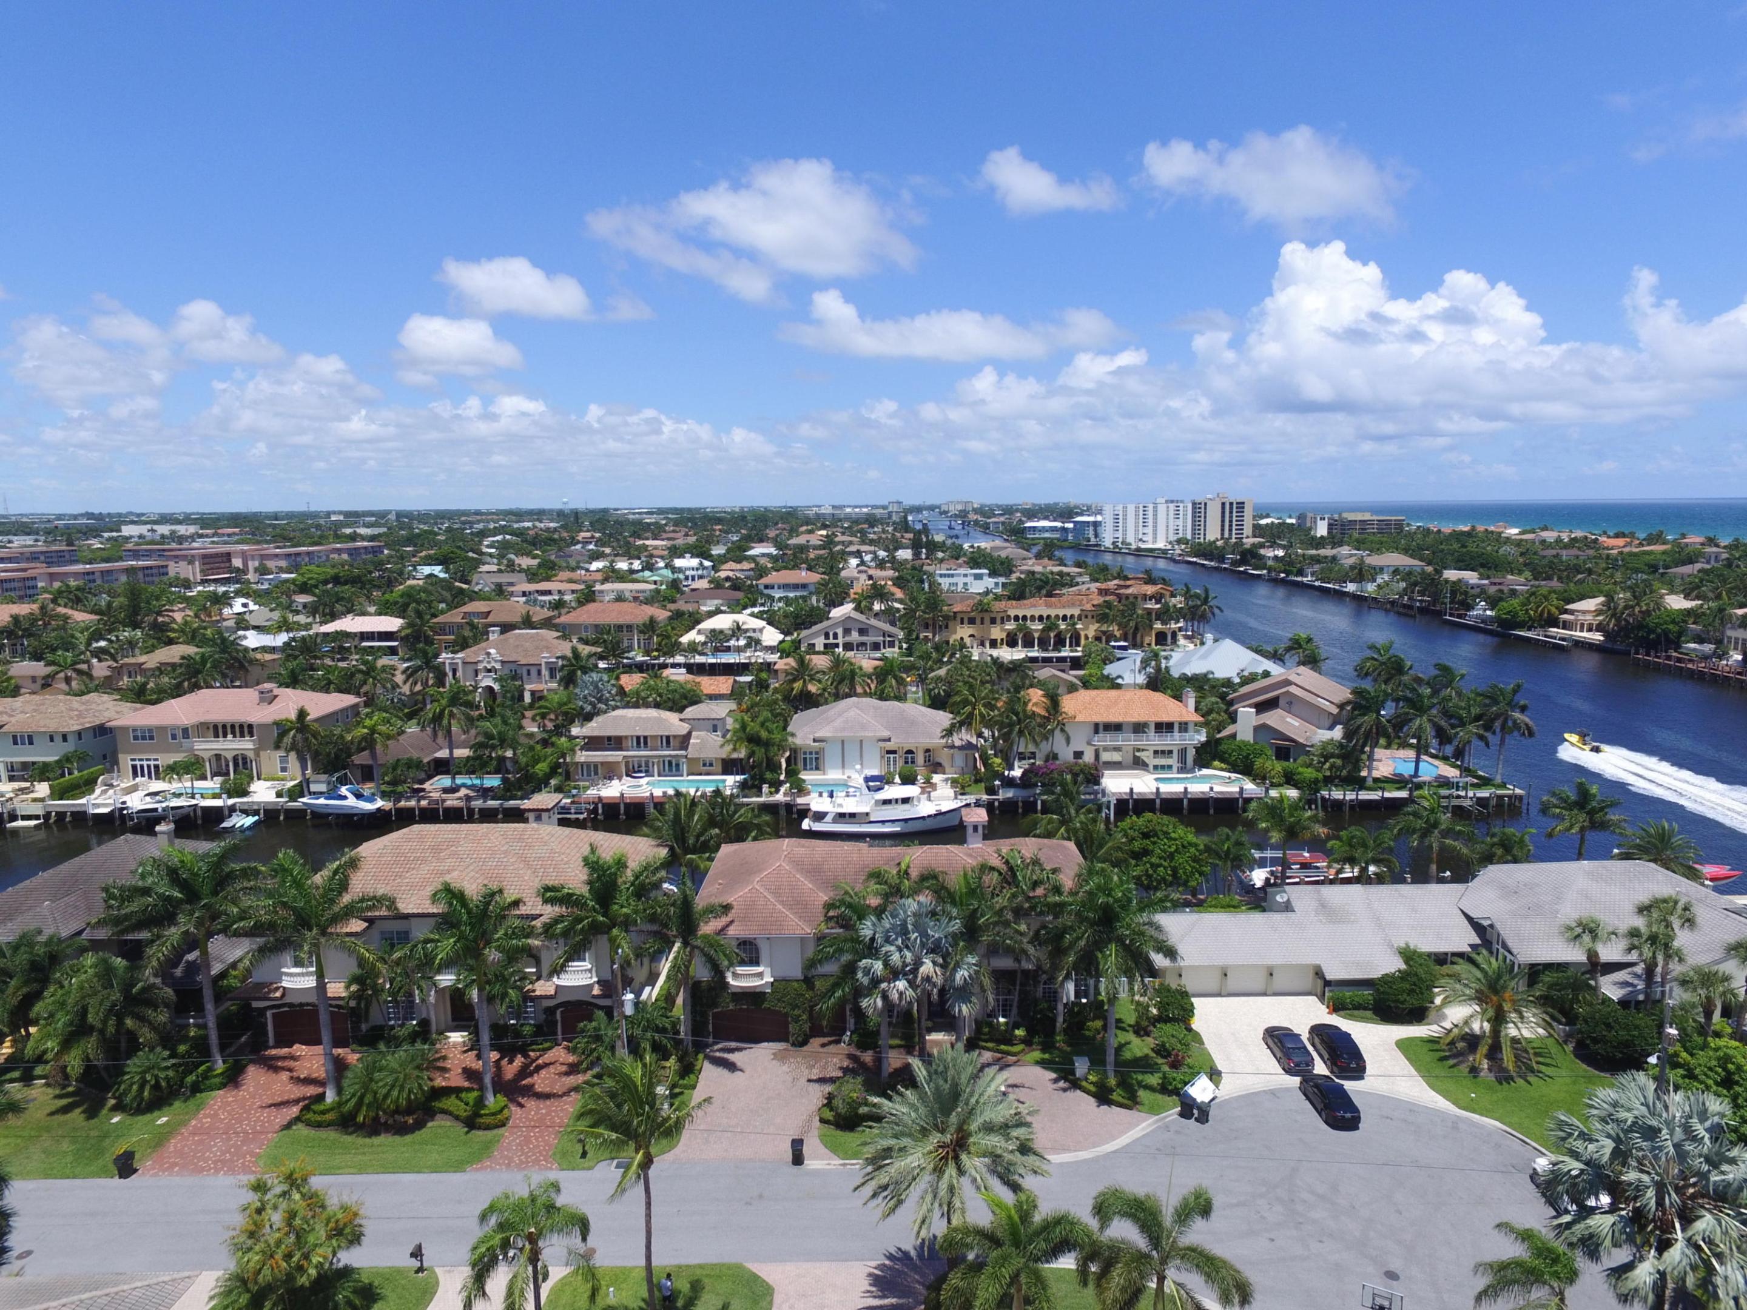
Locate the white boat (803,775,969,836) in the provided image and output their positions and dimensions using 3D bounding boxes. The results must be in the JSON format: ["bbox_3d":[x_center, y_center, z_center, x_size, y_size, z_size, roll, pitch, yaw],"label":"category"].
[{"bbox_3d":[1.485,16.058,112.914,18.950,6.600,5.200,-1,9,-1],"label":"white boat"}]

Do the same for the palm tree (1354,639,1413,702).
[{"bbox_3d":[72.600,5.240,144.040,8.340,15.050,8.090,0,9,0],"label":"palm tree"}]

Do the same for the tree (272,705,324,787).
[{"bbox_3d":[-69.052,11.553,121.614,6.400,11.310,6.210,0,9,0],"label":"tree"}]

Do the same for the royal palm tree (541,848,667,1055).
[{"bbox_3d":[-16.594,18.377,62.107,7.930,13.690,7.690,0,9,0],"label":"royal palm tree"}]

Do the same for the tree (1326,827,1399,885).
[{"bbox_3d":[42.024,18.007,86.933,6.220,6.750,6.030,0,9,0],"label":"tree"}]

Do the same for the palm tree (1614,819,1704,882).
[{"bbox_3d":[68.023,18.467,87.655,7.799,8.169,7.799,0,9,0],"label":"palm tree"}]

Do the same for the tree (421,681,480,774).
[{"bbox_3d":[-52.421,9.784,125.146,7.590,13.510,7.360,0,9,0],"label":"tree"}]

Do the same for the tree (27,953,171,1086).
[{"bbox_3d":[-46.480,21.747,60.699,8.680,8.080,8.420,0,9,0],"label":"tree"}]

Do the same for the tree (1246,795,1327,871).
[{"bbox_3d":[36.987,17.594,90.687,7.333,9.538,7.333,0,9,0],"label":"tree"}]

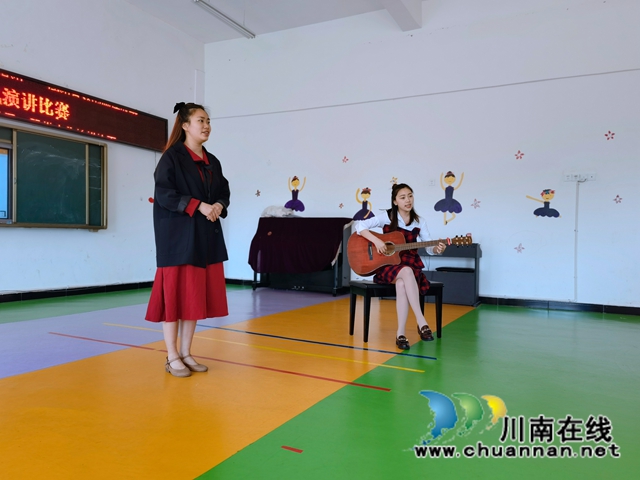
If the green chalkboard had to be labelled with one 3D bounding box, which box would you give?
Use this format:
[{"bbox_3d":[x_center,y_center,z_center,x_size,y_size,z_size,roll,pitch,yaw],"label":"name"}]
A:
[{"bbox_3d":[-3.310,-0.736,6.409,0.080,1.122,1.247,1,0,27],"label":"green chalkboard"}]

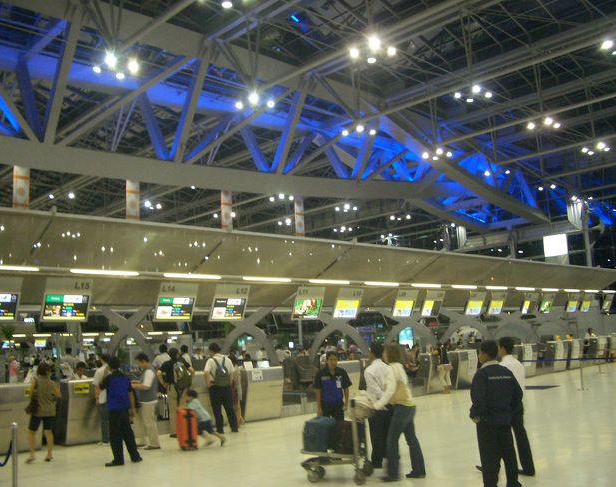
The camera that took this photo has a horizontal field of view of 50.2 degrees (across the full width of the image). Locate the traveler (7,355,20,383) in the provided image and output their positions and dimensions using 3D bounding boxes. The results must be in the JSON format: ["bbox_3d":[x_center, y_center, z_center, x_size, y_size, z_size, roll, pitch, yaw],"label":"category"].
[{"bbox_3d":[-10.713,4.921,23.871,0.480,1.660,0.340,-5,-9,10],"label":"traveler"}]

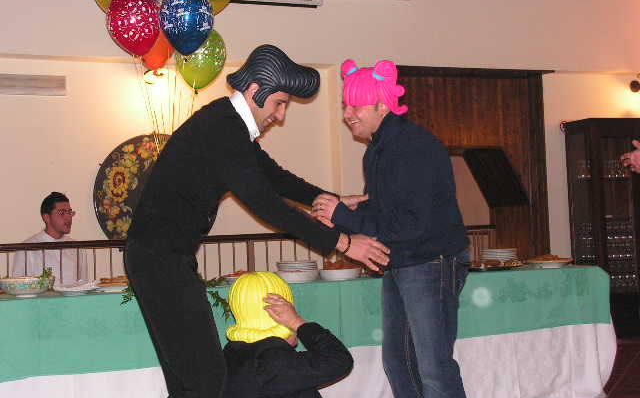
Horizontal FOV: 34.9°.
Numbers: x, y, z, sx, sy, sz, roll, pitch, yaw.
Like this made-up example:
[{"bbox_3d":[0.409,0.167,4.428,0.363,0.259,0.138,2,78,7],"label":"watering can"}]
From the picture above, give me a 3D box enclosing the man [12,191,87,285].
[{"bbox_3d":[-1.574,0.626,6.176,0.520,1.350,0.750,0,-3,-38],"label":"man"}]

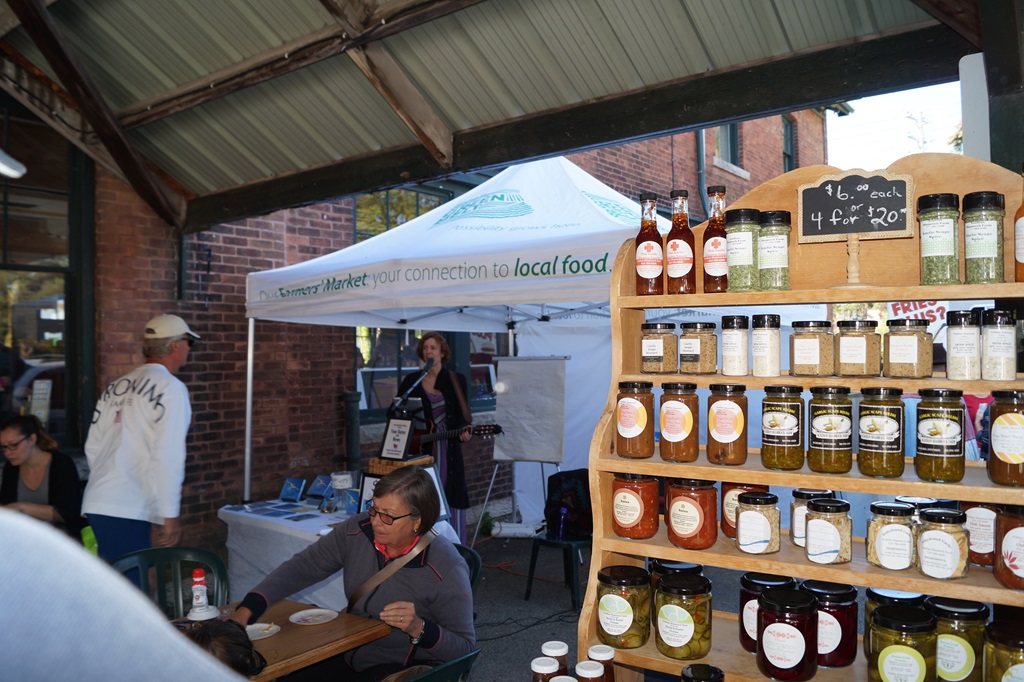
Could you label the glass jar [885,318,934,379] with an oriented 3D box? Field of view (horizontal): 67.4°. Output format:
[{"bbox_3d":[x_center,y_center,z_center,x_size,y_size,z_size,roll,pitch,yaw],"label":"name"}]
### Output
[{"bbox_3d":[0.593,0.012,1.147,0.066,0.086,0.059,0,-1,40],"label":"glass jar"}]

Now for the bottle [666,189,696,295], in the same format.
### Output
[{"bbox_3d":[0.285,-0.164,1.292,0.047,0.179,0.047,0,-1,21],"label":"bottle"}]

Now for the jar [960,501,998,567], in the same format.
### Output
[{"bbox_3d":[0.692,0.265,1.111,0.077,0.108,0.077,0,-1,0],"label":"jar"}]

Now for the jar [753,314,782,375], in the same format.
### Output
[{"bbox_3d":[0.408,0.008,1.225,0.042,0.098,0.042,0,-1,0],"label":"jar"}]

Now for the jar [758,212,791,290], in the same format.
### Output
[{"bbox_3d":[0.424,-0.143,1.239,0.051,0.133,0.051,0,-1,24],"label":"jar"}]

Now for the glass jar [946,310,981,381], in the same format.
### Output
[{"bbox_3d":[0.649,0.007,1.102,0.042,0.100,0.042,-1,-1,33],"label":"glass jar"}]

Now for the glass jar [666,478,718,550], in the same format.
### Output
[{"bbox_3d":[0.290,0.277,1.234,0.077,0.098,0.077,0,-1,0],"label":"glass jar"}]

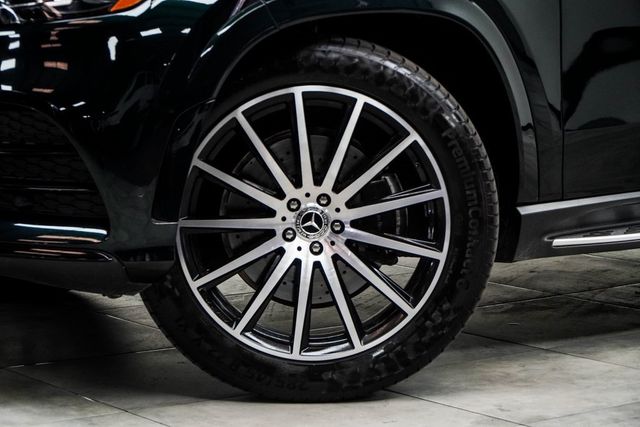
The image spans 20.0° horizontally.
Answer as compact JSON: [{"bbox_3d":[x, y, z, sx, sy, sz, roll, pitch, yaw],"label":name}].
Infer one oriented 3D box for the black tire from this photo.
[{"bbox_3d":[-0.016,0.007,4.015,0.815,0.805,0.285,-1,6,-1],"label":"black tire"}]

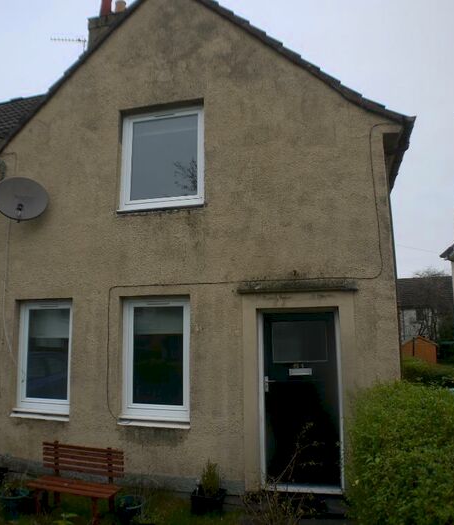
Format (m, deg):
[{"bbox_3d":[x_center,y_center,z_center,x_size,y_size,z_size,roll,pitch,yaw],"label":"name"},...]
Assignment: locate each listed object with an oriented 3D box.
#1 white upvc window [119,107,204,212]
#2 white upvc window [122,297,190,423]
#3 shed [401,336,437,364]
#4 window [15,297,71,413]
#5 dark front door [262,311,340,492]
[{"bbox_3d":[-0.859,-1.361,7.472,1.180,1.330,0.100,-3,-10,15],"label":"white upvc window"},{"bbox_3d":[-0.888,1.188,7.052,0.920,1.510,0.100,-3,-10,15],"label":"white upvc window"},{"bbox_3d":[9.107,4.601,26.821,1.750,2.100,2.100,-3,-10,15],"label":"shed"},{"bbox_3d":[-2.407,1.236,7.473,0.800,1.470,0.100,-3,-10,15],"label":"window"},{"bbox_3d":[0.852,1.546,6.500,0.850,1.970,0.070,-3,-10,15],"label":"dark front door"}]

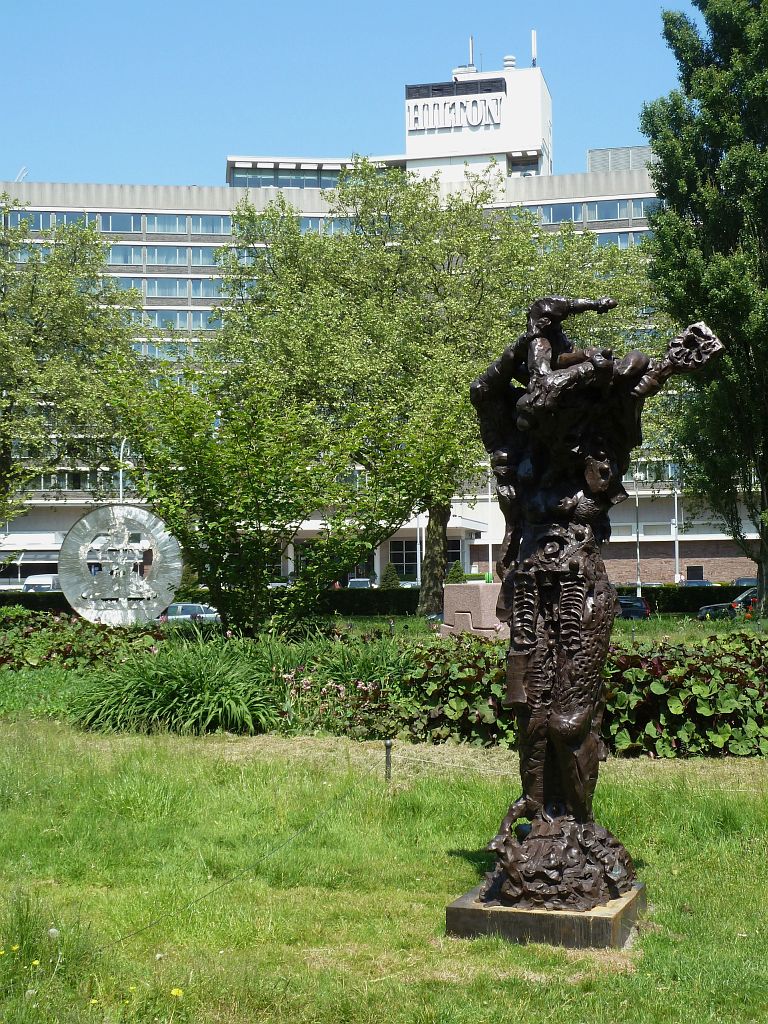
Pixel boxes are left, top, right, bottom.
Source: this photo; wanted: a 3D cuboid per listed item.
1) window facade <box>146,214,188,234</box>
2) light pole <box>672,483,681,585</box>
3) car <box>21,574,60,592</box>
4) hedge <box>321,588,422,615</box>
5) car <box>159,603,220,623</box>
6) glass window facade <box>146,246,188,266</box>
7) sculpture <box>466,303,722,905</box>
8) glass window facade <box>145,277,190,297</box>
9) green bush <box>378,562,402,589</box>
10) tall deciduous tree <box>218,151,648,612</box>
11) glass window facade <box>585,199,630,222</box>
[{"bbox_3d":[-19.496,-25.770,127.449,3.780,1.800,0.200,0,-3,-8],"label":"window facade"},{"bbox_3d":[16.945,1.854,82.011,0.300,7.130,0.300,-1,-3,0],"label":"light pole"},{"bbox_3d":[-21.664,5.240,92.470,2.000,2.350,5.300,-1,-3,3],"label":"car"},{"bbox_3d":[-0.561,4.100,64.372,4.950,1.350,1.000,-1,-3,0],"label":"hedge"},{"bbox_3d":[-8.818,4.511,58.727,4.400,1.500,1.770,-1,-3,0],"label":"car"},{"bbox_3d":[-19.061,-22.495,125.011,3.750,1.780,0.200,0,-3,-7],"label":"glass window facade"},{"bbox_3d":[1.076,0.397,6.988,1.120,2.900,0.750,-2,-3,17],"label":"sculpture"},{"bbox_3d":[-19.452,-20.084,127.166,3.780,1.850,0.200,0,-3,-8],"label":"glass window facade"},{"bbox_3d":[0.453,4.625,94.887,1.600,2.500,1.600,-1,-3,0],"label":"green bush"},{"bbox_3d":[2.313,-4.964,58.316,17.900,19.000,16.000,-1,-3,0],"label":"tall deciduous tree"},{"bbox_3d":[19.311,-25.928,122.411,3.960,1.800,0.200,-1,-3,11],"label":"glass window facade"}]

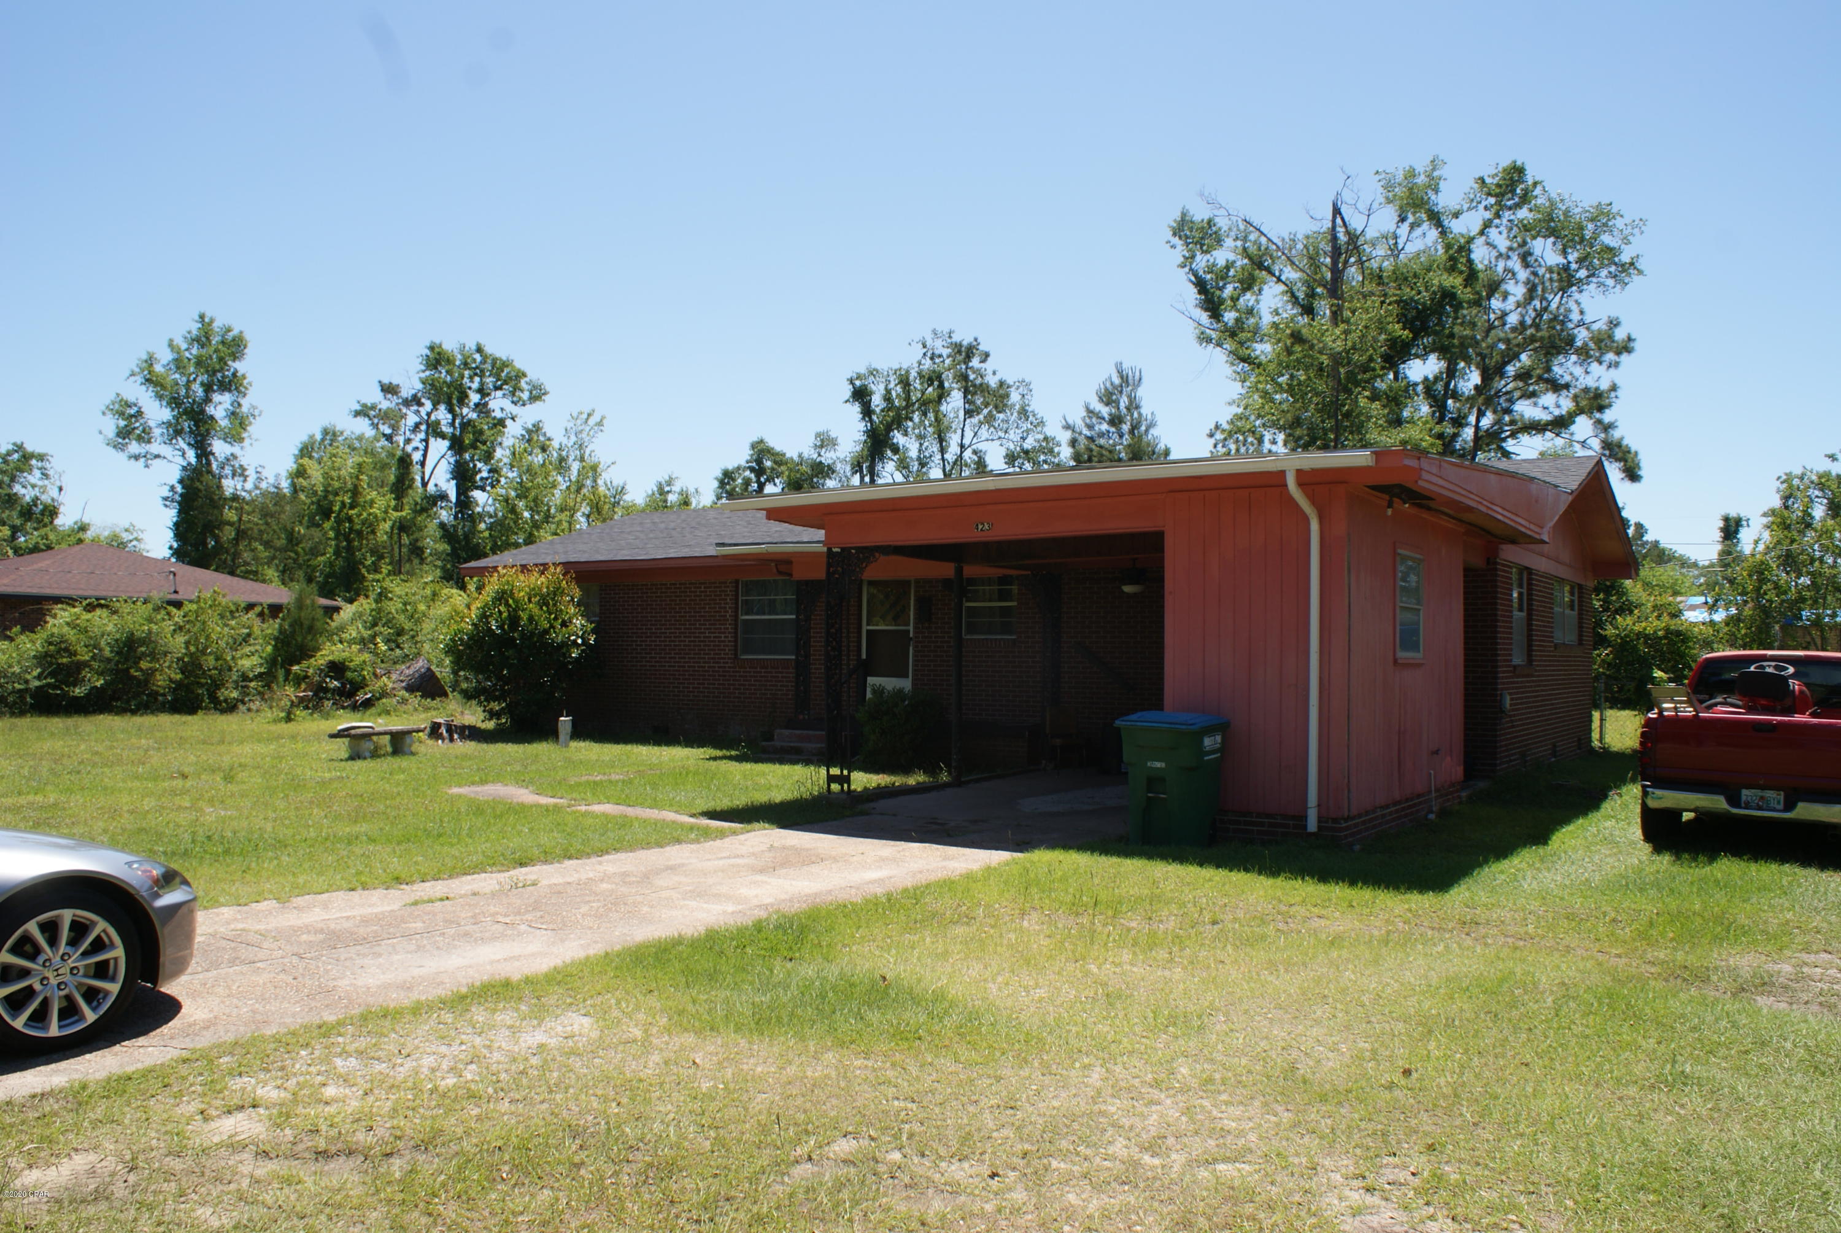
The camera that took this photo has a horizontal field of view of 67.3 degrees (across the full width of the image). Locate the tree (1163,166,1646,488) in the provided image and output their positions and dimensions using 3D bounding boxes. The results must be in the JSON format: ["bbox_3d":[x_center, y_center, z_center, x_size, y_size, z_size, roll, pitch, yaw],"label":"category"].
[{"bbox_3d":[13.873,-5.115,39.266,13.000,15.741,11.500,-1,-2,34],"label":"tree"}]

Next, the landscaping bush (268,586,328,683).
[{"bbox_3d":[-14.894,0.745,32.988,1.478,2.934,1.500,1,-2,-24],"label":"landscaping bush"}]

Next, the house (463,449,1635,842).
[{"bbox_3d":[0.204,-0.081,21.598,18.300,4.240,15.050,-1,-2,33],"label":"house"}]

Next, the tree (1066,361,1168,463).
[{"bbox_3d":[6.830,-3.003,48.107,4.308,11.673,4.308,0,-2,8],"label":"tree"}]

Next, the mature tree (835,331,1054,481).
[{"bbox_3d":[1.024,-3.978,53.791,8.400,14.067,7.500,-1,-2,34],"label":"mature tree"}]

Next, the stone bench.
[{"bbox_3d":[-7.790,1.807,19.793,1.420,0.420,0.420,2,-2,-35],"label":"stone bench"}]

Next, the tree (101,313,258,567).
[{"bbox_3d":[-32.433,-5.212,60.165,6.805,16.090,6.805,1,-2,-28],"label":"tree"}]

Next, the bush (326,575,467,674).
[{"bbox_3d":[-13.304,0.613,34.993,3.747,3.341,3.600,1,-2,-21],"label":"bush"}]

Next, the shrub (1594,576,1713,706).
[{"bbox_3d":[19.595,0.854,36.944,3.400,3.788,3.200,-1,-2,34],"label":"shrub"}]

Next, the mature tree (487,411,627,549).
[{"bbox_3d":[-11.870,-1.994,44.862,4.800,9.308,4.600,-1,-2,34],"label":"mature tree"}]

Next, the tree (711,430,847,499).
[{"bbox_3d":[-6.047,-2.375,58.090,6.041,10.763,6.041,1,-2,-6],"label":"tree"}]

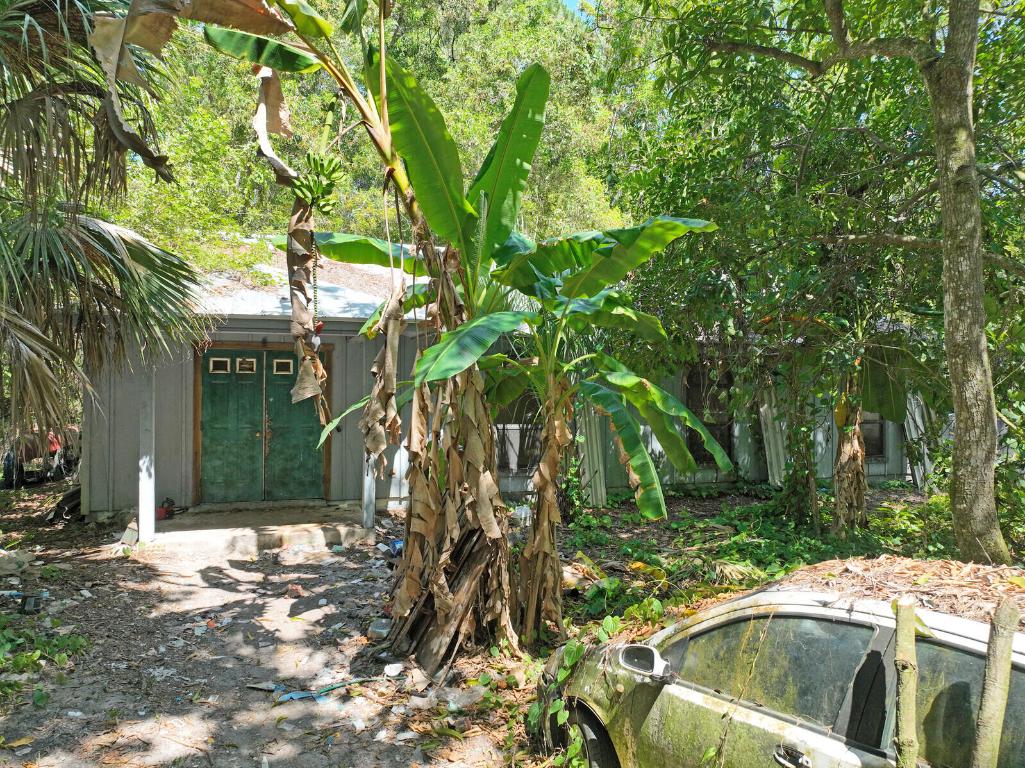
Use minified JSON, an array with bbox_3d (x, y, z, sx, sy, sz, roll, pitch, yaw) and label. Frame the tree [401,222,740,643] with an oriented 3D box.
[{"bbox_3d":[0.430,0.340,5.150,2.300,3.050,2.000,0,-1,0],"label":"tree"}]

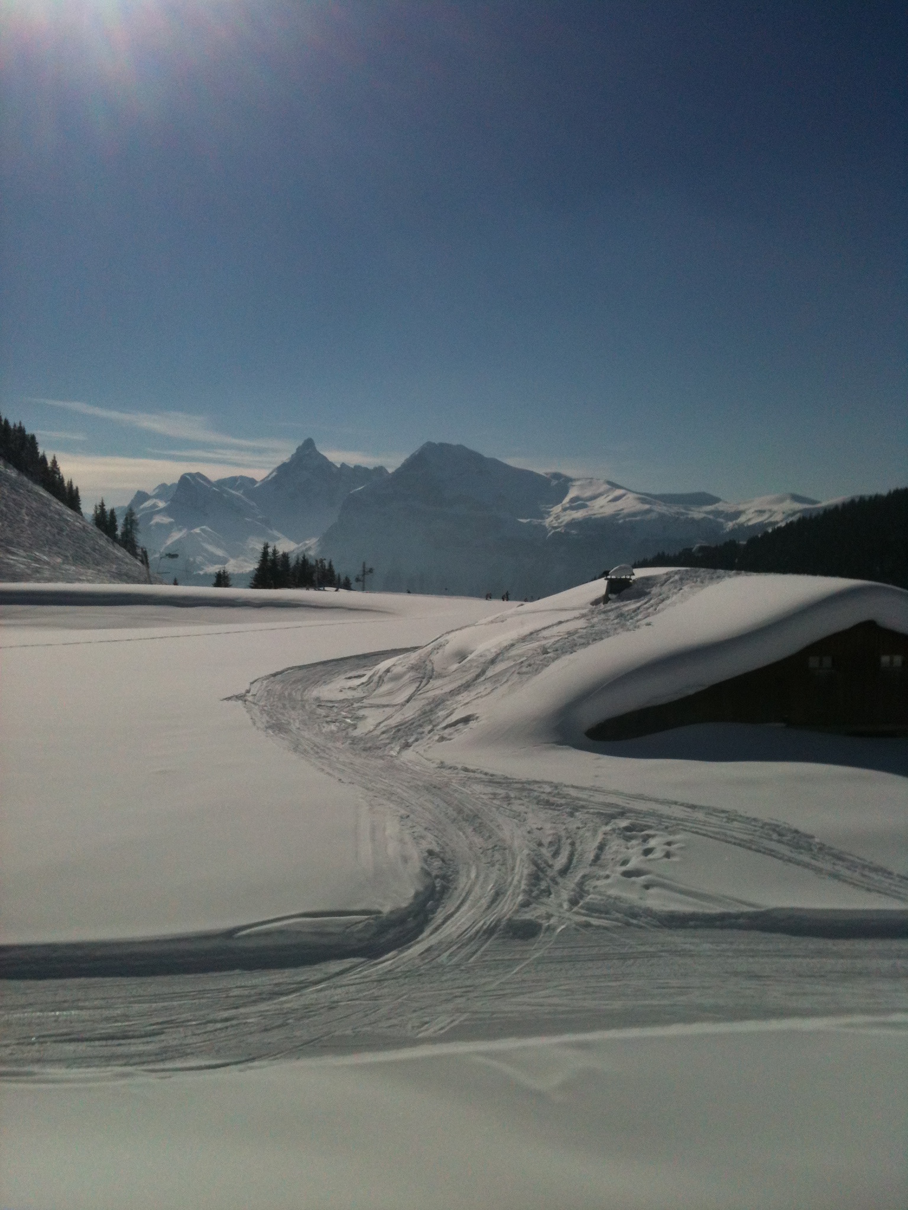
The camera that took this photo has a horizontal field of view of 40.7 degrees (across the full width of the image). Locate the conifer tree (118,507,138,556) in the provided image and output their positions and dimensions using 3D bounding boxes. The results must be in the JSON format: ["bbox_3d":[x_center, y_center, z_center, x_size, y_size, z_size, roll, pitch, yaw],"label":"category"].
[{"bbox_3d":[-59.720,-13.470,225.000,3.700,9.900,3.700,0,1,0],"label":"conifer tree"}]

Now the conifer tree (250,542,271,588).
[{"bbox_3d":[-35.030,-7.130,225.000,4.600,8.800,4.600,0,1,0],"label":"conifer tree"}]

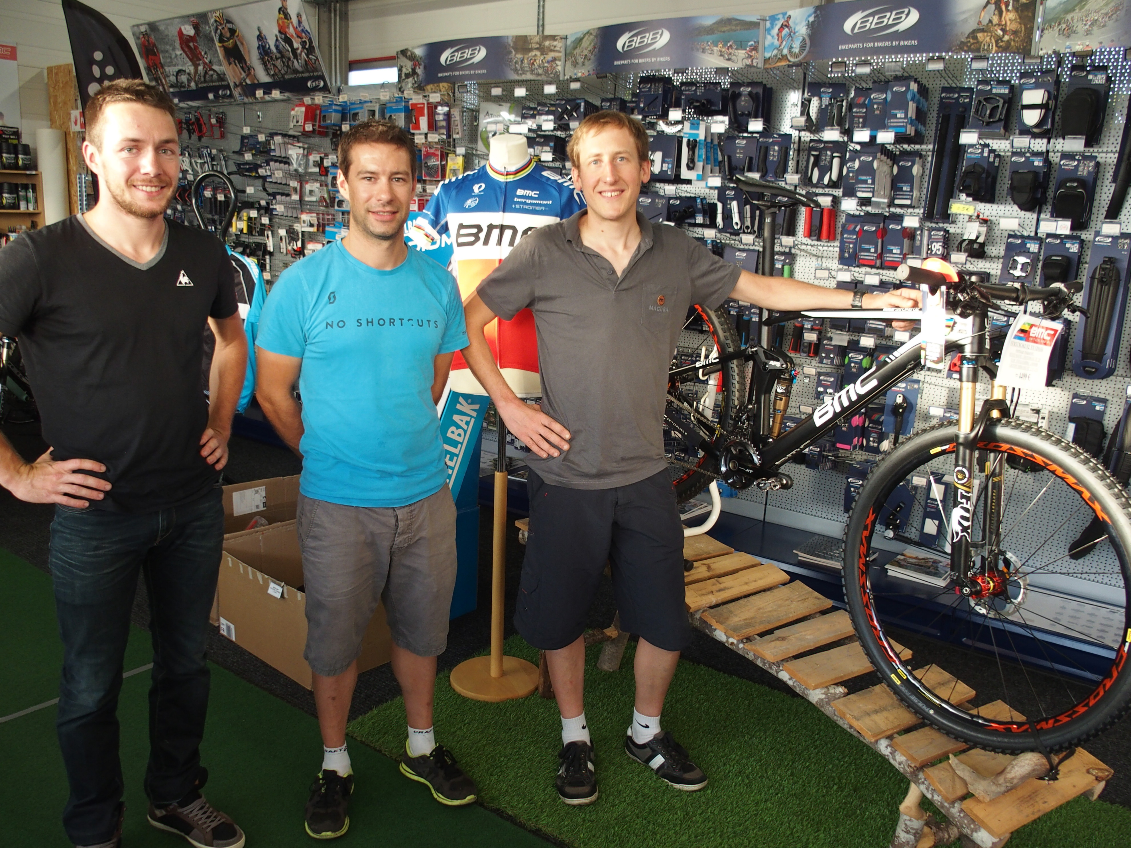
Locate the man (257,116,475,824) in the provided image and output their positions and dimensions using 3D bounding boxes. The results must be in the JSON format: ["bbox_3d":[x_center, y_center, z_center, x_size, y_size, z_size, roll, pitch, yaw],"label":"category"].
[{"bbox_3d":[-0.512,0.155,2.341,0.540,1.776,0.400,-4,15,-25],"label":"man"}]

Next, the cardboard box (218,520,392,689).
[{"bbox_3d":[-0.917,0.637,3.345,0.590,0.345,0.400,14,18,41],"label":"cardboard box"}]

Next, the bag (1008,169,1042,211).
[{"bbox_3d":[1.682,-0.853,3.351,0.095,0.145,0.080,11,16,33],"label":"bag"}]

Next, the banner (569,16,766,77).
[{"bbox_3d":[0.355,-1.607,3.890,0.980,0.195,0.130,11,16,33],"label":"banner"}]

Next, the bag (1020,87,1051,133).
[{"bbox_3d":[1.692,-1.133,3.299,0.085,0.140,0.070,11,16,33],"label":"bag"}]

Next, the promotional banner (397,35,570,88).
[{"bbox_3d":[-0.461,-1.772,4.446,0.980,0.195,0.130,11,16,33],"label":"promotional banner"}]

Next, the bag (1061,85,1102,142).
[{"bbox_3d":[1.812,-1.090,3.211,0.115,0.180,0.090,11,16,33],"label":"bag"}]

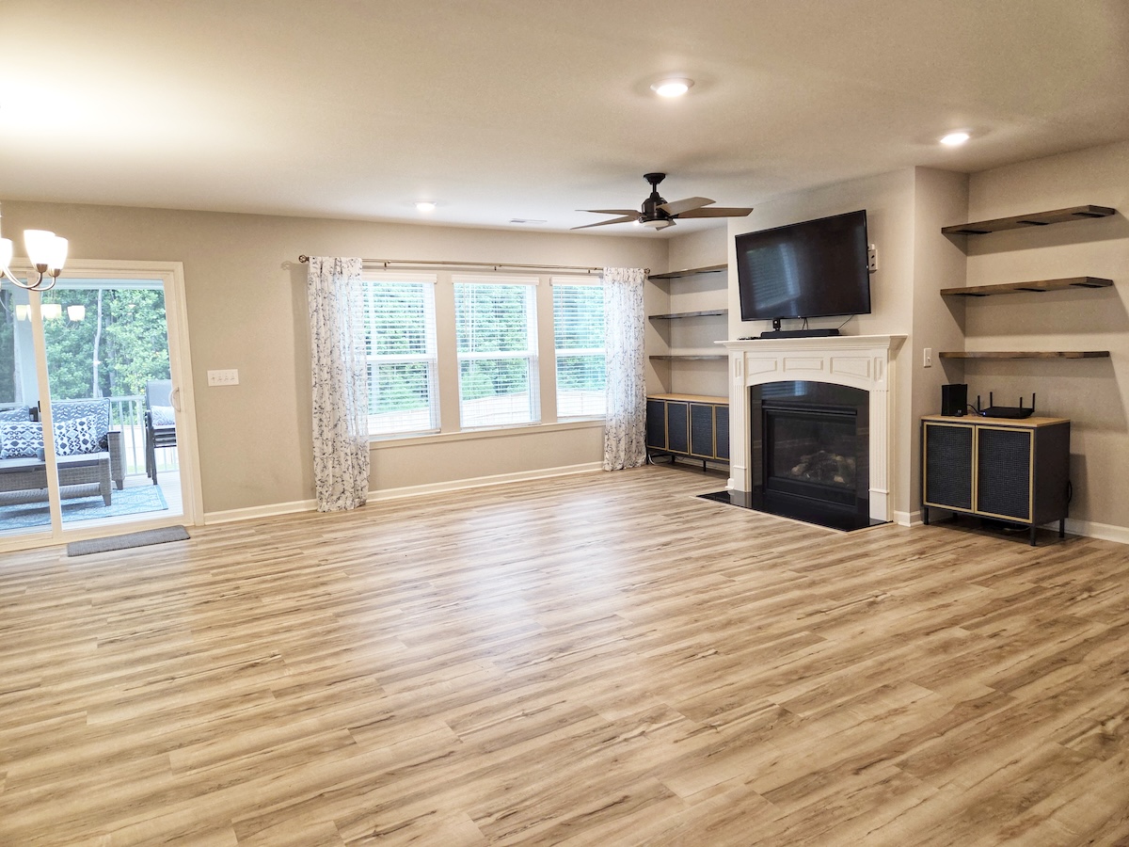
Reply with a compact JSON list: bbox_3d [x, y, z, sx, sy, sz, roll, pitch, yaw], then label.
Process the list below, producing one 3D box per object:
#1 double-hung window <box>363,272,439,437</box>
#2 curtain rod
[{"bbox_3d":[-1.553,-0.596,6.688,0.880,1.450,0.100,-5,7,-31],"label":"double-hung window"},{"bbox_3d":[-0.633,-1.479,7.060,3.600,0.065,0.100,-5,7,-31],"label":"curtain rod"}]

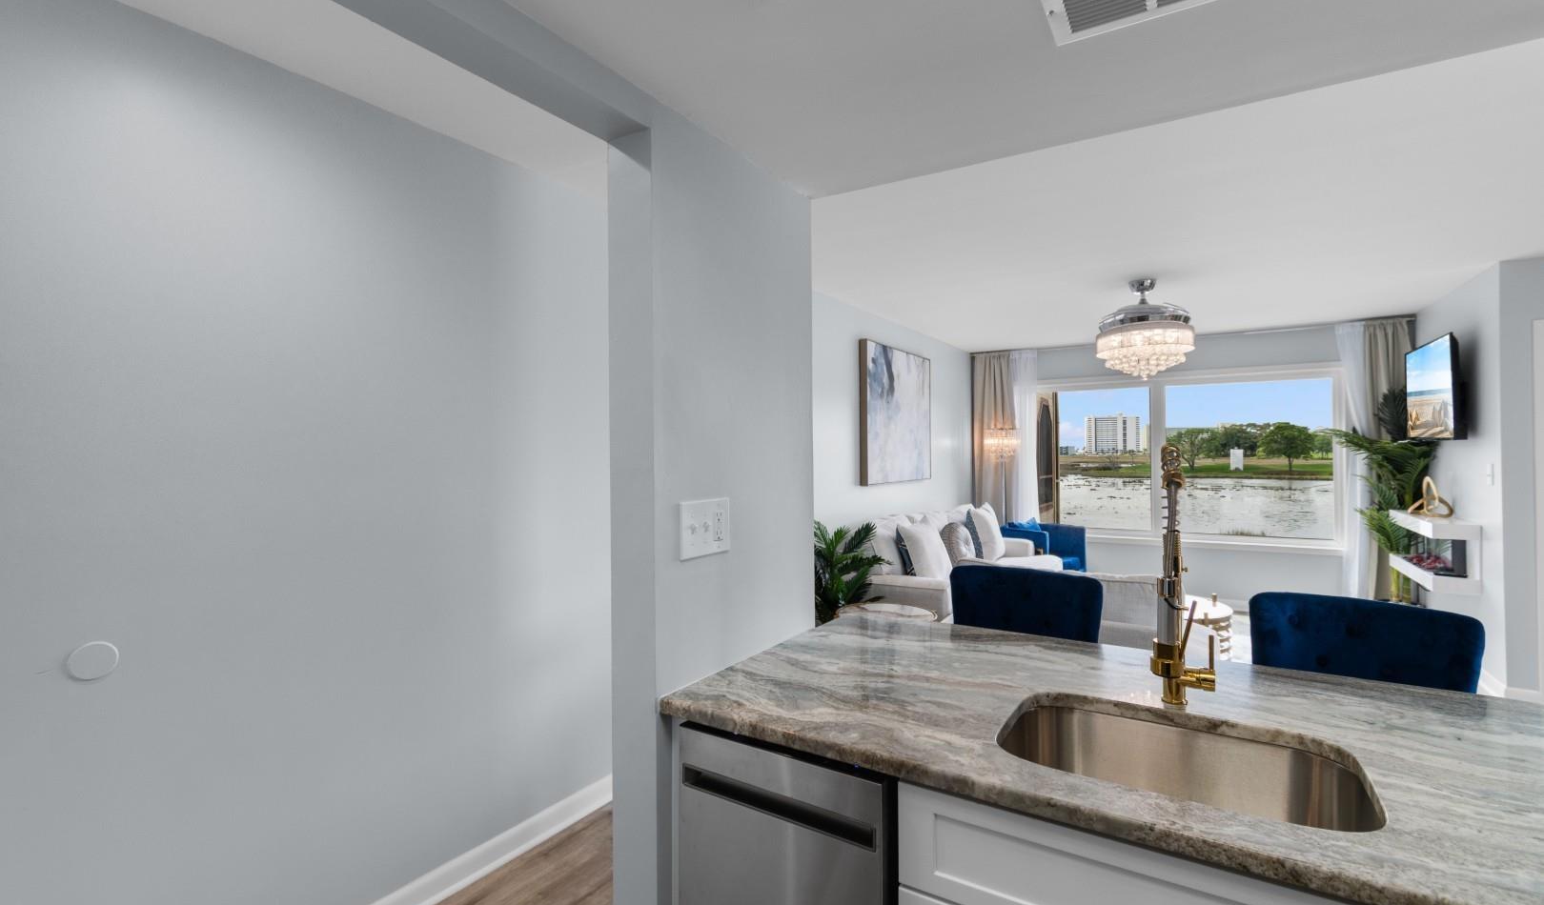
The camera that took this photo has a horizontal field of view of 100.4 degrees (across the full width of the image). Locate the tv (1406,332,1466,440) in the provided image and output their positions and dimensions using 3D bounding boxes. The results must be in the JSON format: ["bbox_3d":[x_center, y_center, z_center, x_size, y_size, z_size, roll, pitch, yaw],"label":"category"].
[{"bbox_3d":[4.357,-0.396,4.221,0.060,0.620,1.050,-1,0,34],"label":"tv"}]

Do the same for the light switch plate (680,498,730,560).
[{"bbox_3d":[-0.142,0.170,1.435,0.012,0.124,0.172,-1,0,34],"label":"light switch plate"}]

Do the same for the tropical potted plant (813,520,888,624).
[{"bbox_3d":[0.396,0.899,3.645,0.620,1.040,0.620,-1,0,34],"label":"tropical potted plant"}]

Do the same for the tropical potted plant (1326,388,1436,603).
[{"bbox_3d":[4.371,0.455,4.660,0.700,1.850,0.780,-1,0,34],"label":"tropical potted plant"}]

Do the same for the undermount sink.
[{"bbox_3d":[0.671,0.606,1.082,0.520,0.210,0.375,-1,0,34],"label":"undermount sink"}]

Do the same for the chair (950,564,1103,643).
[{"bbox_3d":[0.692,0.892,1.850,0.460,1.040,0.540,-1,0,34],"label":"chair"}]

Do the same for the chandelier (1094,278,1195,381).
[{"bbox_3d":[2.215,-0.734,3.844,0.520,0.610,0.520,-1,0,34],"label":"chandelier"}]

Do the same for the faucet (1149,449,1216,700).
[{"bbox_3d":[0.755,0.240,1.187,0.105,0.510,0.230,-1,0,34],"label":"faucet"}]

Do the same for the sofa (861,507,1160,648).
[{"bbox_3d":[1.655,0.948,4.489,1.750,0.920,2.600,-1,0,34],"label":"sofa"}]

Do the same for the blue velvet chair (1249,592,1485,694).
[{"bbox_3d":[1.340,0.884,1.419,0.460,1.040,0.540,-1,0,34],"label":"blue velvet chair"}]

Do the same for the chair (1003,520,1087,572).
[{"bbox_3d":[2.449,1.044,6.003,0.720,0.720,0.700,0,0,-39],"label":"chair"}]

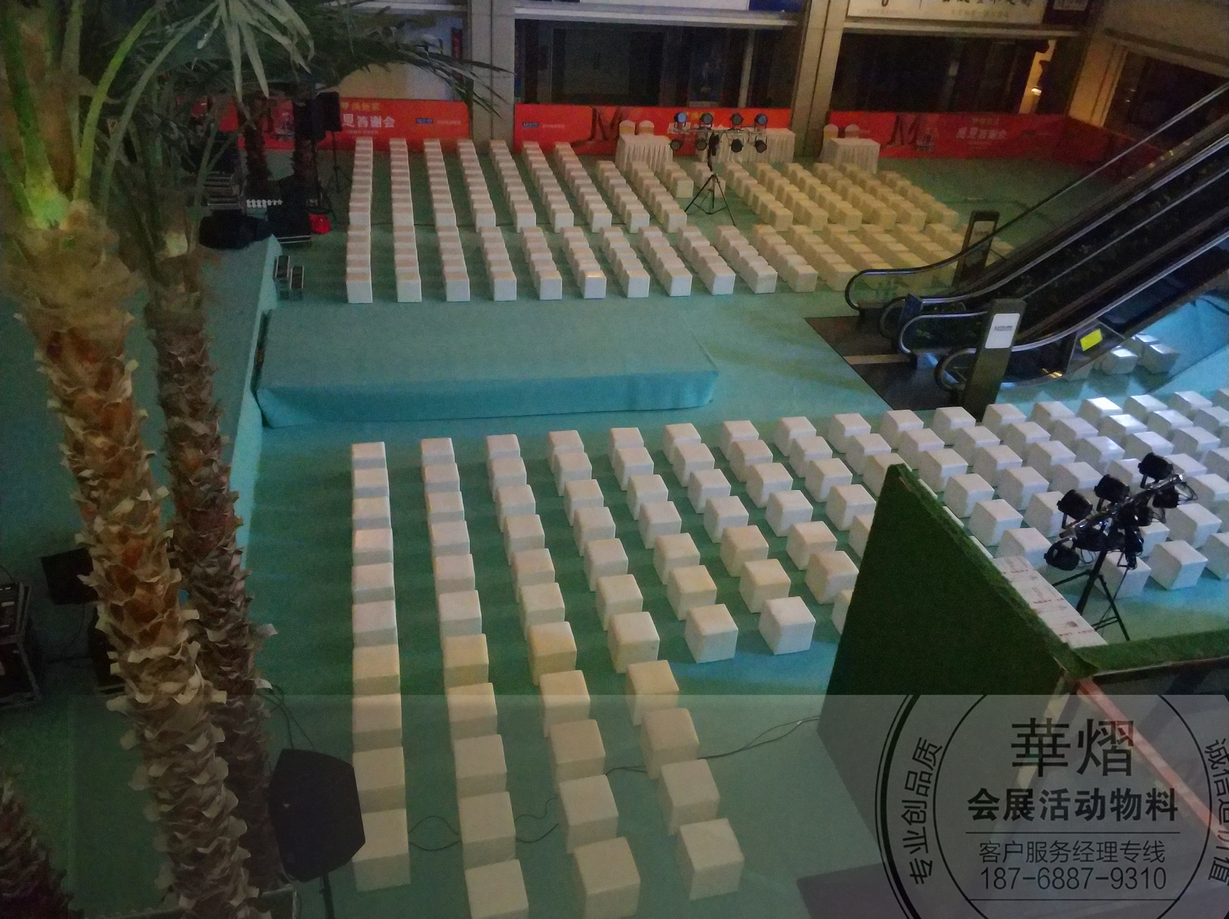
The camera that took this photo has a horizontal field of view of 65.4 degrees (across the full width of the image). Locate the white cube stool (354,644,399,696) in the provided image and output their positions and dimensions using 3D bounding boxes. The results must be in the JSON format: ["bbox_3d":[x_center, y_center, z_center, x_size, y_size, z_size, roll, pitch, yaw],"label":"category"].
[{"bbox_3d":[-2.209,2.030,8.941,0.400,0.385,0.400,-3,32,-13],"label":"white cube stool"}]

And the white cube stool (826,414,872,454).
[{"bbox_3d":[3.393,-0.381,13.792,0.400,0.400,0.400,-4,33,-13],"label":"white cube stool"}]

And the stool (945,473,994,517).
[{"bbox_3d":[4.686,0.475,12.642,0.400,0.395,0.402,-5,34,-15],"label":"stool"}]

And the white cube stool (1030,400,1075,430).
[{"bbox_3d":[6.641,-0.586,14.541,0.400,0.400,0.400,-3,33,-12],"label":"white cube stool"}]

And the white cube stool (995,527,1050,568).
[{"bbox_3d":[4.998,1.120,11.654,0.400,0.395,0.400,-4,33,-15],"label":"white cube stool"}]

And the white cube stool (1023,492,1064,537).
[{"bbox_3d":[5.615,0.691,12.284,0.405,0.386,0.405,-5,33,-15],"label":"white cube stool"}]

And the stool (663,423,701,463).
[{"bbox_3d":[0.931,-0.213,13.225,0.400,0.400,0.400,-5,33,-15],"label":"stool"}]

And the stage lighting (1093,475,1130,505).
[{"bbox_3d":[4.813,0.293,9.276,0.240,0.235,0.230,-16,38,-30],"label":"stage lighting"}]

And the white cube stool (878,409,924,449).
[{"bbox_3d":[4.204,-0.442,14.004,0.400,0.400,0.400,-3,33,-13],"label":"white cube stool"}]

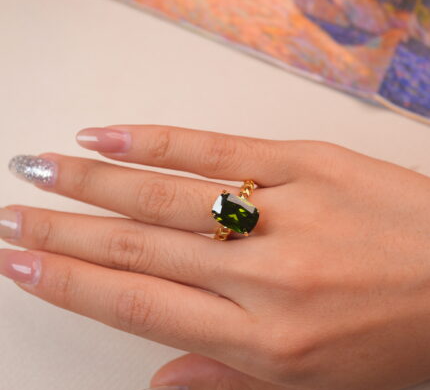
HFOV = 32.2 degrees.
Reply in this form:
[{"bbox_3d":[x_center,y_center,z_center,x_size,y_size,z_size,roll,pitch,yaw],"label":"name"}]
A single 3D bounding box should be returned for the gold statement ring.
[{"bbox_3d":[0.007,0.005,0.243,0.013,0.025,0.021,28,82,3],"label":"gold statement ring"}]

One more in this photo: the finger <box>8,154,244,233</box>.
[{"bbox_3d":[-0.030,-0.002,0.251,0.084,0.017,0.018,11,76,9],"label":"finger"}]

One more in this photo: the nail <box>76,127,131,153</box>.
[{"bbox_3d":[-0.038,-0.019,0.255,0.018,0.004,0.009,3,75,11],"label":"nail"}]

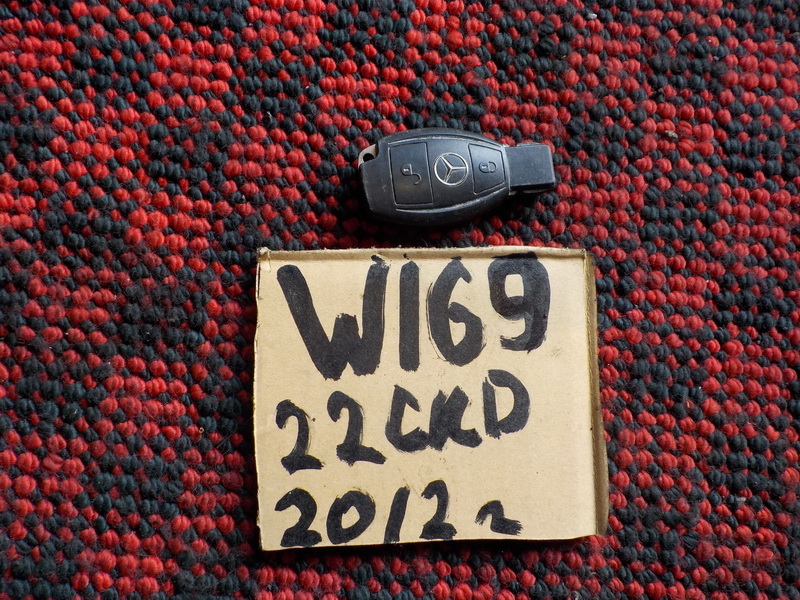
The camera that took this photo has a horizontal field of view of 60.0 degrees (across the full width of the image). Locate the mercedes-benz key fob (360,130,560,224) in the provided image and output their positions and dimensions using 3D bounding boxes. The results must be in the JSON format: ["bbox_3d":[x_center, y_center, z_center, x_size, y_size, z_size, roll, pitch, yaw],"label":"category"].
[{"bbox_3d":[0.023,-0.050,0.273,0.077,0.014,0.037,-5,84,-4],"label":"mercedes-benz key fob"}]

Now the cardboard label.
[{"bbox_3d":[0.013,0.035,0.266,0.133,0.008,0.112,0,84,-3],"label":"cardboard label"}]

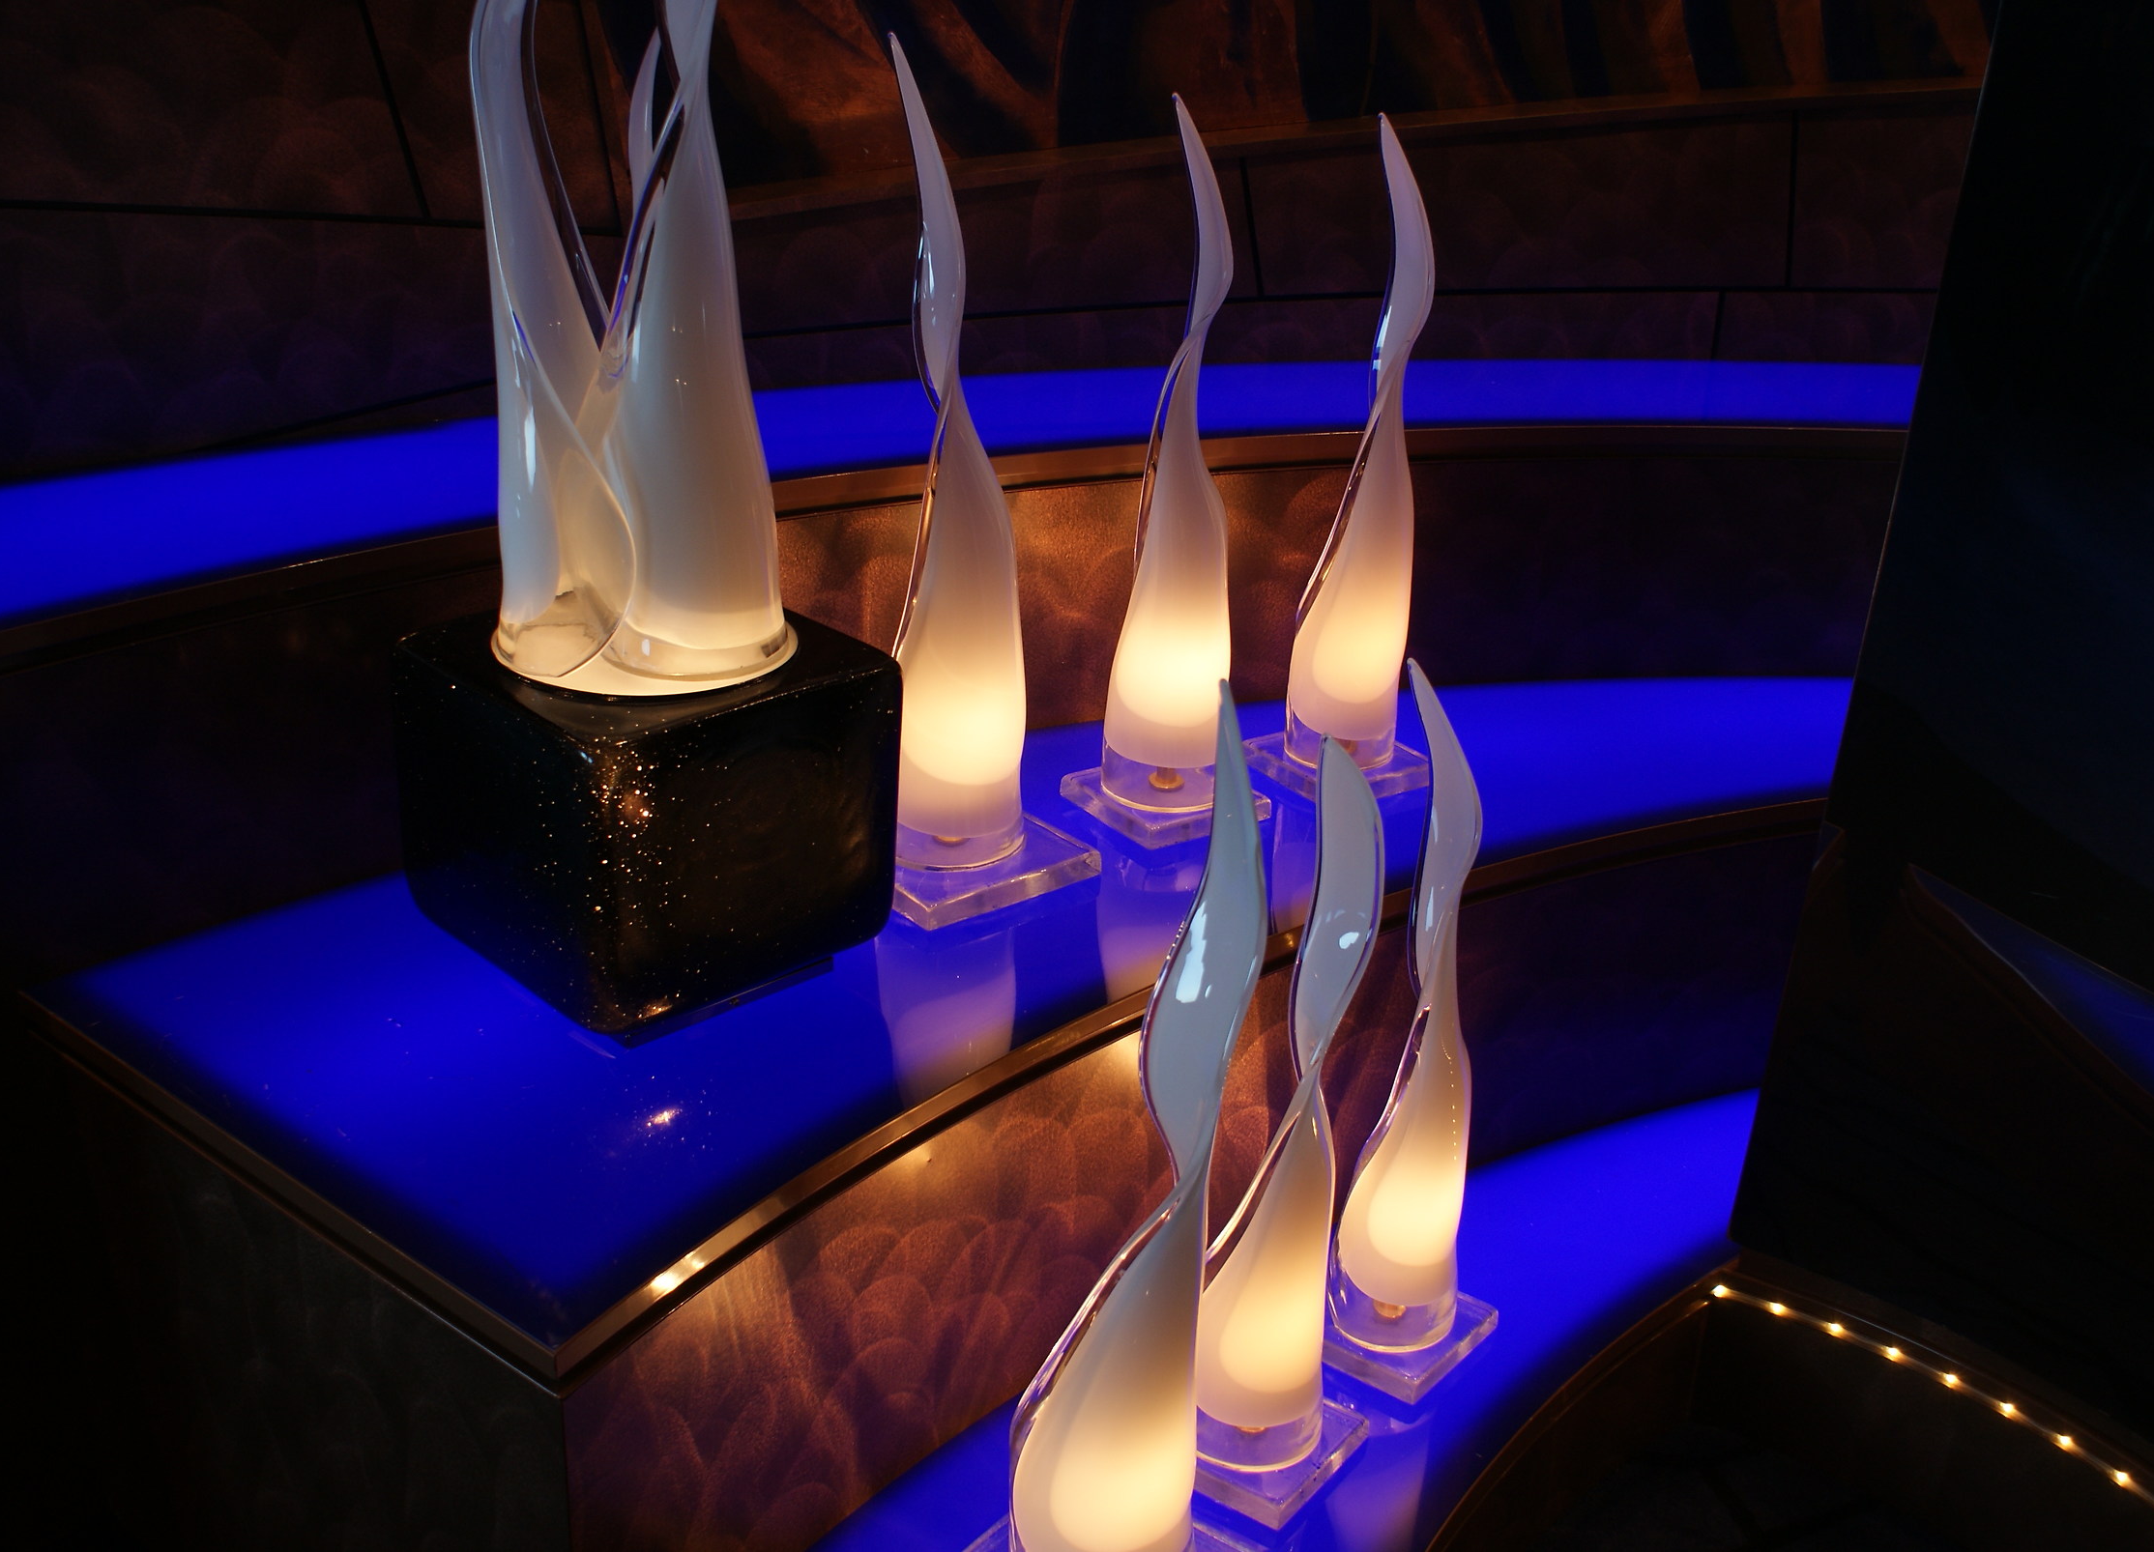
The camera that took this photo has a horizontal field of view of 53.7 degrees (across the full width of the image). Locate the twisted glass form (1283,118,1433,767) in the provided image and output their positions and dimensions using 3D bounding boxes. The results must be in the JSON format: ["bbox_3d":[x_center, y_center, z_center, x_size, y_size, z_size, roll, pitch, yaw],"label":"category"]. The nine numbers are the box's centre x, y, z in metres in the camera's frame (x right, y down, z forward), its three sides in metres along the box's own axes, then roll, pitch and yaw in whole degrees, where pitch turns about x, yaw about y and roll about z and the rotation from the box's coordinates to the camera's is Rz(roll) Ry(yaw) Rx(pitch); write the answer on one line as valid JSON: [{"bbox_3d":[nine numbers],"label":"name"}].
[{"bbox_3d":[0.210,-0.239,1.570,0.084,0.475,0.086,2,21,0],"label":"twisted glass form"}]

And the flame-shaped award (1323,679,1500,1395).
[{"bbox_3d":[0.223,0.158,1.386,0.113,0.489,0.113,19,27,36],"label":"flame-shaped award"}]

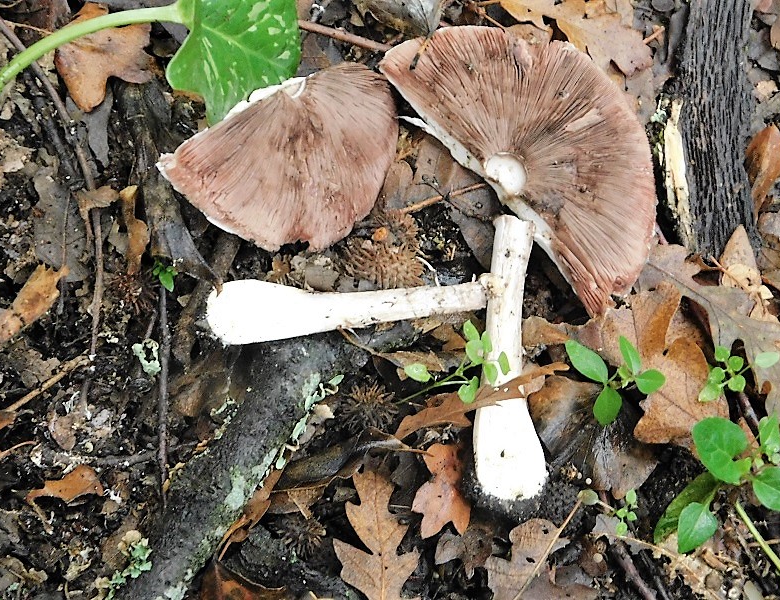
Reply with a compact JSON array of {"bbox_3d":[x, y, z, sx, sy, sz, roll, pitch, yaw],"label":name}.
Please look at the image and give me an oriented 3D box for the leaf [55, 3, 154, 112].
[{"bbox_3d":[-0.152,-0.130,0.630,0.053,0.018,0.068,0,70,0],"label":"leaf"}]

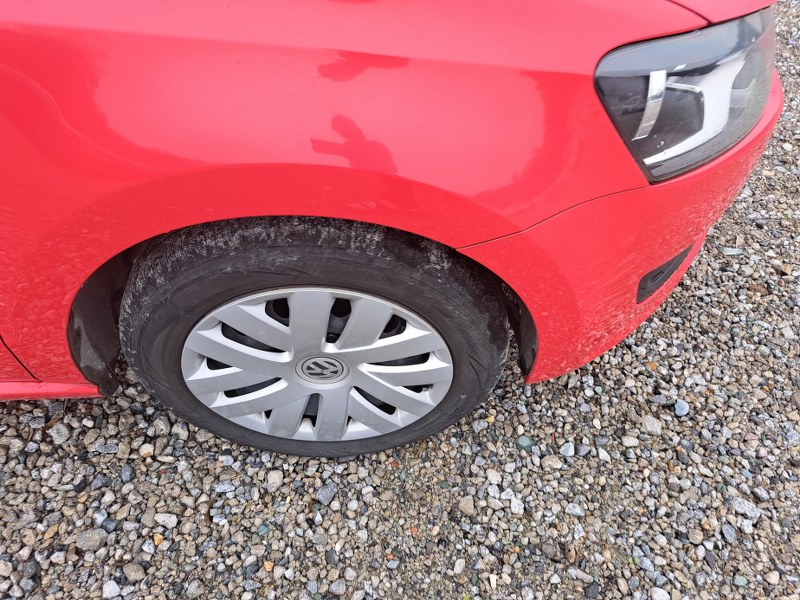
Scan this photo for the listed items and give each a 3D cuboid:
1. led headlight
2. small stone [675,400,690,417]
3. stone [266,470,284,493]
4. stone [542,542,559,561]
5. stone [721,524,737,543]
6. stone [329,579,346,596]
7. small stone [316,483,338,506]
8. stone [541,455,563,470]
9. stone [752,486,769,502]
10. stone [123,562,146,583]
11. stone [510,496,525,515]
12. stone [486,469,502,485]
[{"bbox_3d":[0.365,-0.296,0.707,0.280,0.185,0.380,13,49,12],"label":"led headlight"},{"bbox_3d":[0.583,0.223,1.148,0.025,0.020,0.038,22,52,19],"label":"small stone"},{"bbox_3d":[-0.231,0.336,1.027,0.030,0.021,0.041,-1,47,-1],"label":"stone"},{"bbox_3d":[0.259,0.434,0.961,0.021,0.016,0.026,-25,53,-21],"label":"stone"},{"bbox_3d":[0.583,0.411,0.982,0.020,0.016,0.030,0,48,0],"label":"stone"},{"bbox_3d":[-0.101,0.479,0.921,0.028,0.018,0.023,-21,52,-17],"label":"stone"},{"bbox_3d":[-0.132,0.354,1.010,0.029,0.021,0.042,25,52,21],"label":"small stone"},{"bbox_3d":[0.292,0.313,1.068,0.039,0.022,0.029,5,49,5],"label":"stone"},{"bbox_3d":[0.669,0.359,1.028,0.021,0.016,0.027,-17,51,-15],"label":"stone"},{"bbox_3d":[-0.450,0.460,0.938,0.042,0.021,0.027,22,52,19],"label":"stone"},{"bbox_3d":[0.211,0.369,0.997,0.023,0.016,0.032,8,48,7],"label":"stone"},{"bbox_3d":[0.176,0.333,1.052,0.021,0.016,0.032,-32,56,-25],"label":"stone"}]

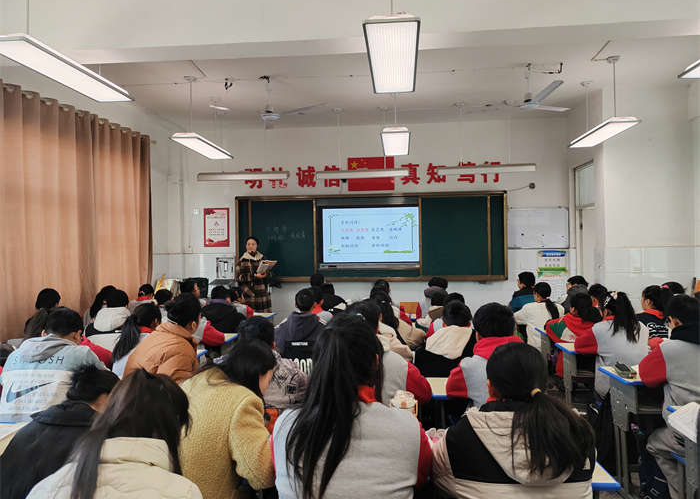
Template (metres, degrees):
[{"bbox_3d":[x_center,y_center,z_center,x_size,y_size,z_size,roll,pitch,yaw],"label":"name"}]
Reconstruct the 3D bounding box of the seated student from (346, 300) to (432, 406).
[{"bbox_3d":[0.173,0.851,2.607,0.480,1.228,0.600,-1,-1,5],"label":"seated student"}]

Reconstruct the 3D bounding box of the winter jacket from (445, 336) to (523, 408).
[{"bbox_3d":[0.664,0.678,2.523,0.500,0.570,0.400,-1,-1,5],"label":"winter jacket"}]

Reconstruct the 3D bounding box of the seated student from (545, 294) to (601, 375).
[{"bbox_3d":[1.887,0.889,4.579,0.460,1.048,0.600,-1,-1,-5],"label":"seated student"}]

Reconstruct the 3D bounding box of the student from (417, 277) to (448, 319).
[{"bbox_3d":[0.931,0.885,5.815,0.450,1.175,0.630,-1,-1,5],"label":"student"}]

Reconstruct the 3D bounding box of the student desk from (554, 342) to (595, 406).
[{"bbox_3d":[1.881,1.069,4.016,0.600,0.680,0.400,-1,-1,5],"label":"student desk"}]

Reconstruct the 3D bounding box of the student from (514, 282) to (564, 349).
[{"bbox_3d":[1.880,0.891,5.465,0.475,1.135,0.650,-1,-1,-3],"label":"student"}]

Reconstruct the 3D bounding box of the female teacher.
[{"bbox_3d":[-1.309,0.633,7.499,0.500,1.640,0.420,-1,-1,-5],"label":"female teacher"}]

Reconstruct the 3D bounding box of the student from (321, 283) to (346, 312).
[{"bbox_3d":[-0.147,0.941,6.181,0.440,1.135,0.600,-1,-1,10],"label":"student"}]

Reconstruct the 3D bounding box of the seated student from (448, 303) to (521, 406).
[{"bbox_3d":[0.663,0.815,2.556,0.460,1.160,0.600,-1,-1,5],"label":"seated student"}]

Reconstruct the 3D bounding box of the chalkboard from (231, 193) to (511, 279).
[{"bbox_3d":[0.279,-0.168,8.043,4.000,1.267,0.100,-1,-1,5],"label":"chalkboard"}]

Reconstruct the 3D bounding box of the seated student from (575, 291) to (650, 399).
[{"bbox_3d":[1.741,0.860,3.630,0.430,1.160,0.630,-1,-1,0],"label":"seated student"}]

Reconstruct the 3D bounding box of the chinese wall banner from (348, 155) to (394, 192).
[{"bbox_3d":[0.318,-1.109,8.054,0.677,0.489,0.015,-1,-1,5],"label":"chinese wall banner"}]

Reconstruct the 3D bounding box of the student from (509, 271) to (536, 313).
[{"bbox_3d":[2.055,0.861,6.293,0.460,1.210,0.630,0,-1,-13],"label":"student"}]

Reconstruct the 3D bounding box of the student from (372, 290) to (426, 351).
[{"bbox_3d":[0.394,0.903,4.374,0.480,1.157,0.600,-1,-1,8],"label":"student"}]

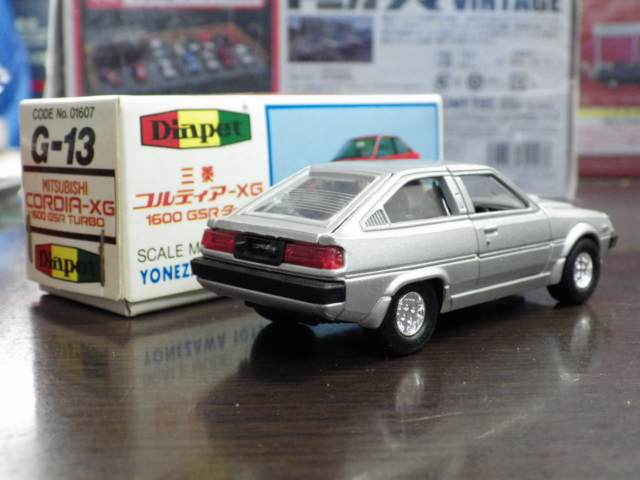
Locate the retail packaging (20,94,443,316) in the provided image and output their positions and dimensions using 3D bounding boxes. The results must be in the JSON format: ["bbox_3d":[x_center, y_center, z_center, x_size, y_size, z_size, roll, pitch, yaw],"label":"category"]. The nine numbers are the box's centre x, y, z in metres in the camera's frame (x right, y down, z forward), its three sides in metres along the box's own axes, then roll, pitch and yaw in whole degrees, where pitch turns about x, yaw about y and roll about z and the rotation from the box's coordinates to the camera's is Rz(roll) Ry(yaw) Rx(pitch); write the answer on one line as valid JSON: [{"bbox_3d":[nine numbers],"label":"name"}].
[{"bbox_3d":[-0.019,-0.015,0.264,0.046,0.049,0.117,7,11,44],"label":"retail packaging"}]

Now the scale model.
[{"bbox_3d":[0.025,-0.001,0.207,0.103,0.035,0.043,-9,11,-44],"label":"scale model"}]

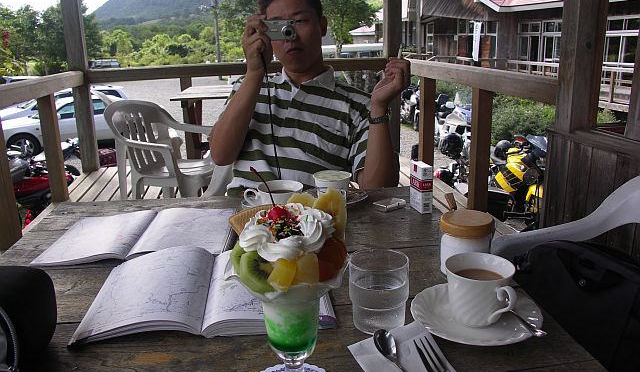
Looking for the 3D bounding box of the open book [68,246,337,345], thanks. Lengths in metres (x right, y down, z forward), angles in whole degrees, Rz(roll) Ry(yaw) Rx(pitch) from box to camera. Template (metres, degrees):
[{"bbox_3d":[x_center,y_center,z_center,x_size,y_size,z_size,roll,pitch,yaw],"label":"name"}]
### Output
[{"bbox_3d":[-0.144,0.131,0.699,0.305,0.035,0.215,-2,15,-5],"label":"open book"}]

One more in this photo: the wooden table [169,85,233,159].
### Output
[{"bbox_3d":[-0.457,-0.280,3.423,0.820,0.700,0.797,-3,16,-7],"label":"wooden table"}]

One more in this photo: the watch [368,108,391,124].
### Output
[{"bbox_3d":[0.148,-0.173,1.278,0.058,0.040,0.060,3,15,17],"label":"watch"}]

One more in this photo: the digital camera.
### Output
[{"bbox_3d":[-0.101,-0.387,1.280,0.090,0.053,0.036,-3,16,-3],"label":"digital camera"}]

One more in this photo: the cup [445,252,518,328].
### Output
[{"bbox_3d":[0.190,0.126,0.597,0.096,0.068,0.077,11,19,40],"label":"cup"}]

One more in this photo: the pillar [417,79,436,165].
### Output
[{"bbox_3d":[0.815,-0.447,3.950,0.090,0.750,0.090,-4,16,-8],"label":"pillar"}]

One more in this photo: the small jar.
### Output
[{"bbox_3d":[0.214,0.086,0.757,0.076,0.081,0.076,-1,15,0],"label":"small jar"}]

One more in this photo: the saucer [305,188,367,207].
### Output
[{"bbox_3d":[0.034,0.026,1.123,0.137,0.019,0.137,-1,15,0],"label":"saucer"}]

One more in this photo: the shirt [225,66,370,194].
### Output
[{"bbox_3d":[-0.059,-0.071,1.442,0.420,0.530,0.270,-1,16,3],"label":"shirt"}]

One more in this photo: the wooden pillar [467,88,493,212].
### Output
[{"bbox_3d":[1.014,-0.214,3.256,0.093,0.770,0.093,-3,15,-7],"label":"wooden pillar"}]

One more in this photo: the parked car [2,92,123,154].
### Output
[{"bbox_3d":[-6.030,-1.657,13.176,4.300,1.430,1.700,-7,16,-19],"label":"parked car"}]

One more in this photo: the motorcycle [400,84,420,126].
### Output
[{"bbox_3d":[2.556,-2.319,14.961,0.850,1.250,2.250,-4,15,-11],"label":"motorcycle"}]

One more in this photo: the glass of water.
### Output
[{"bbox_3d":[0.073,0.127,0.629,0.071,0.081,0.071,-2,15,0],"label":"glass of water"}]

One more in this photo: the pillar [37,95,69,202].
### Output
[{"bbox_3d":[-1.846,-0.255,3.552,0.090,0.750,0.090,-4,16,-8],"label":"pillar"}]

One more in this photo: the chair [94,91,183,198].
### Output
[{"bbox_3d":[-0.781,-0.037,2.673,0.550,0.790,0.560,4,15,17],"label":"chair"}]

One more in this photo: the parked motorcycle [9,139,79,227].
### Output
[{"bbox_3d":[-4.343,-0.068,7.793,0.750,1.150,2.100,5,17,24],"label":"parked motorcycle"}]

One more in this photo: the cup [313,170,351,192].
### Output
[{"bbox_3d":[0.028,0.000,1.116,0.082,0.057,0.082,-1,15,0],"label":"cup"}]

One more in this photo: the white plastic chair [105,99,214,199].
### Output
[{"bbox_3d":[-0.657,-0.054,2.647,0.560,0.770,0.550,12,20,40],"label":"white plastic chair"}]

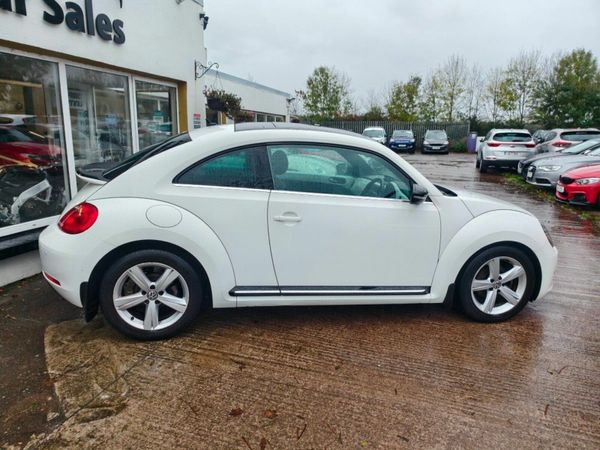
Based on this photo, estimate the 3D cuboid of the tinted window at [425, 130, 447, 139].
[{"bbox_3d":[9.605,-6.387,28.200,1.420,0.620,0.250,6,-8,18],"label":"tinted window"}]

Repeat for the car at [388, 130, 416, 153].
[{"bbox_3d":[7.709,-6.152,29.400,1.830,1.660,4.450,6,14,15],"label":"car"}]

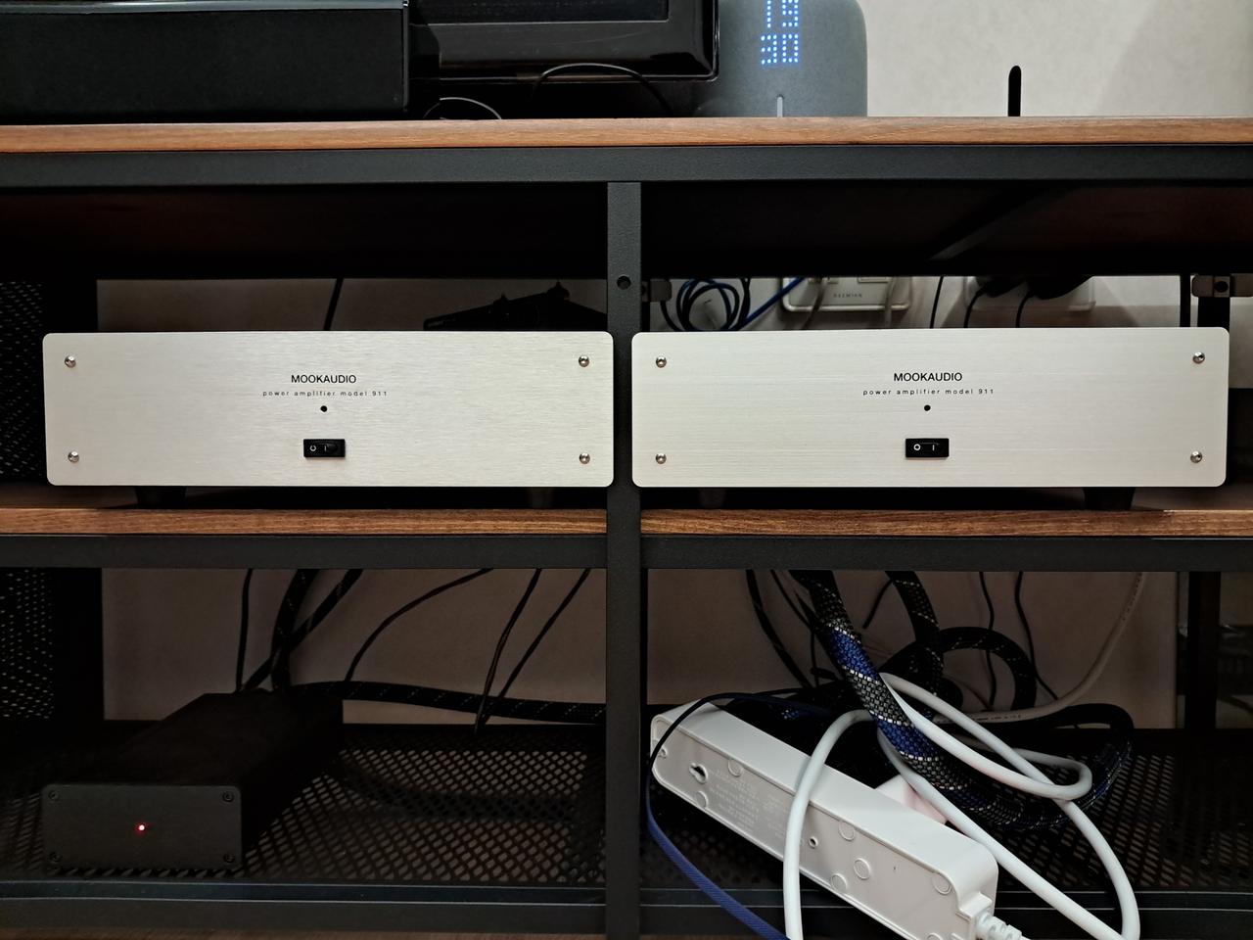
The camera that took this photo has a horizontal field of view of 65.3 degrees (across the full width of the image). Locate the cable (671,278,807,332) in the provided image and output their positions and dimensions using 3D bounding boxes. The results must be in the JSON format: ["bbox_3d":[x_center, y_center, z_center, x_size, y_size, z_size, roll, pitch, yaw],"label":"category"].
[{"bbox_3d":[0.128,-0.189,1.130,0.158,0.080,0.050,0,2,0],"label":"cable"}]

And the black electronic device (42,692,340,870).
[{"bbox_3d":[-0.374,0.272,0.891,0.155,0.067,0.272,0,2,0],"label":"black electronic device"}]

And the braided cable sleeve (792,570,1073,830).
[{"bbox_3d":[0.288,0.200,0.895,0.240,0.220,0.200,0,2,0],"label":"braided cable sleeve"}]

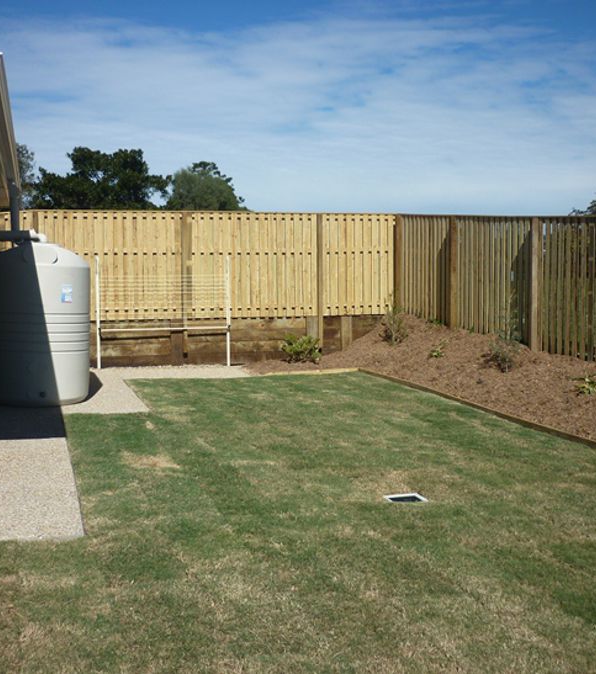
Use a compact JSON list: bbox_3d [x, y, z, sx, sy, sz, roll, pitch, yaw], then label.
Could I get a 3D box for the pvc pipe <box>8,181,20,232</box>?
[{"bbox_3d":[-3.364,-1.552,10.200,0.100,0.630,0.100,-1,4,-18],"label":"pvc pipe"}]

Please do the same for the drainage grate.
[{"bbox_3d":[0.693,1.034,5.500,0.240,0.030,0.230,-1,4,-13],"label":"drainage grate"}]

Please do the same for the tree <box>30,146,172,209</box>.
[{"bbox_3d":[-10.567,-5.700,46.276,8.000,9.056,7.500,0,3,0],"label":"tree"}]

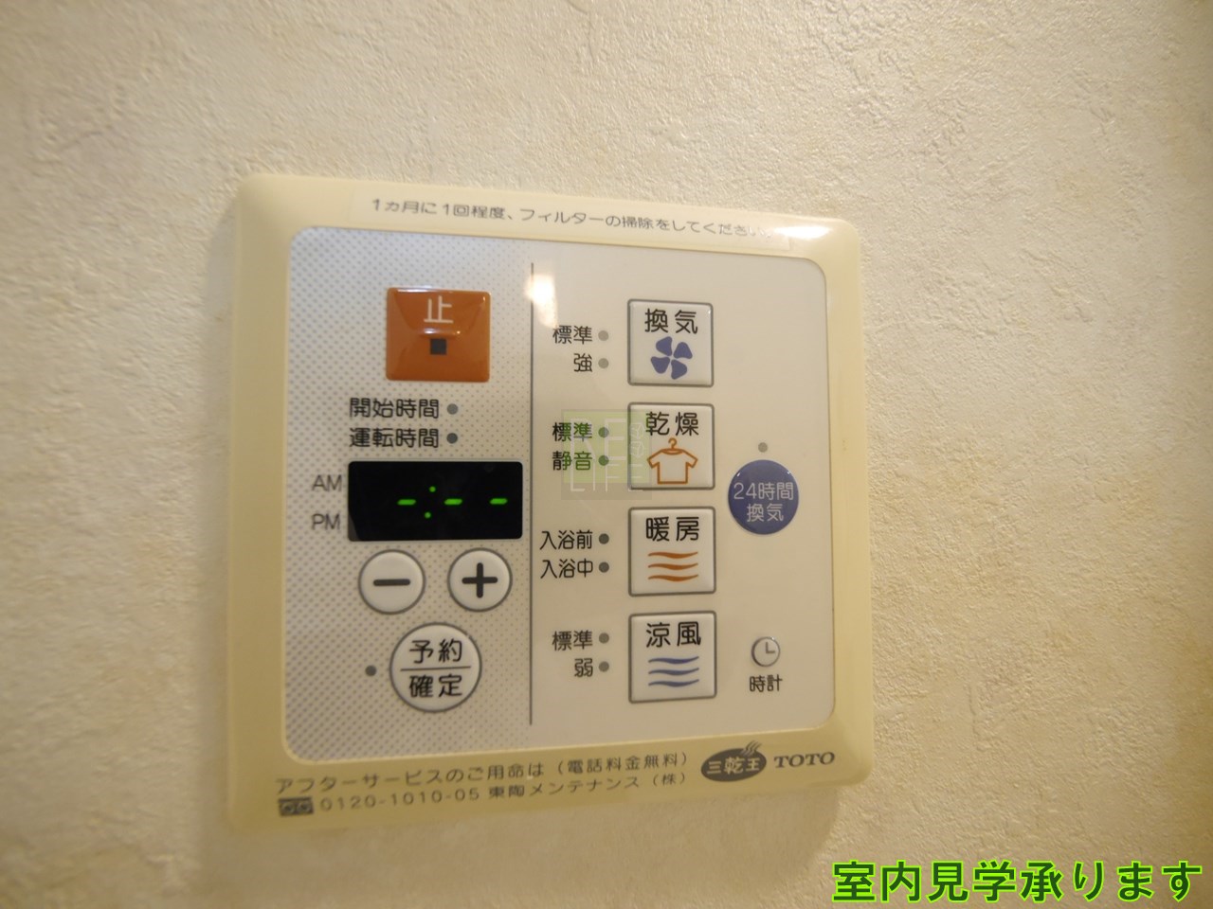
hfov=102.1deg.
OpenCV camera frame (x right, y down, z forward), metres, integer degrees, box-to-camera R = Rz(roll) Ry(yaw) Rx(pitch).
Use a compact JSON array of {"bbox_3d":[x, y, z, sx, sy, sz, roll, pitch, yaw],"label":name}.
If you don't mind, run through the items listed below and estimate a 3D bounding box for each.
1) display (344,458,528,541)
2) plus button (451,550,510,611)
[{"bbox_3d":[-0.031,0.009,0.090,0.031,0.014,0.003,0,-2,-7],"label":"display"},{"bbox_3d":[-0.023,0.023,0.089,0.011,0.011,0.003,0,-2,-7],"label":"plus button"}]

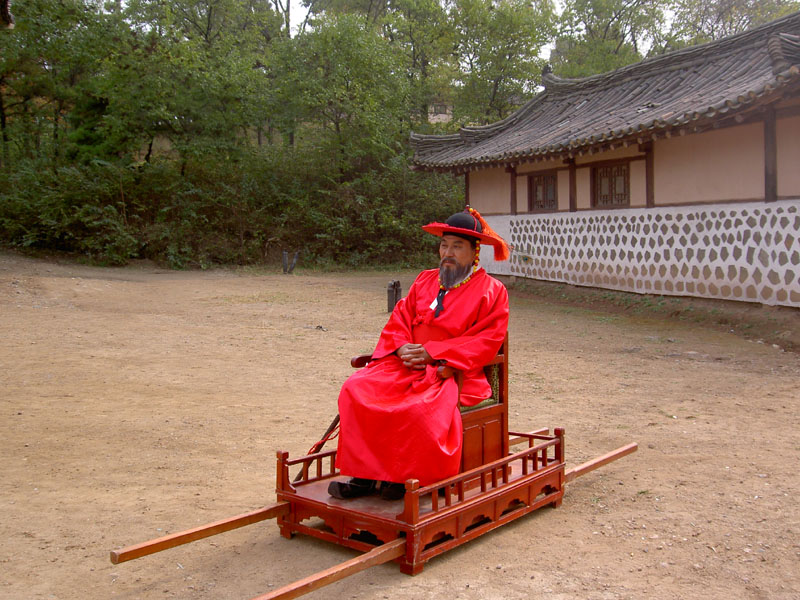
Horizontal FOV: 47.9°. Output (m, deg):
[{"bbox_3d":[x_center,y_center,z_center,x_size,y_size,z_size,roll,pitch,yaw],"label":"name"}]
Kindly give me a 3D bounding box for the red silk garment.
[{"bbox_3d":[0.121,0.346,4.237,0.584,0.993,0.766,3,5,39],"label":"red silk garment"}]

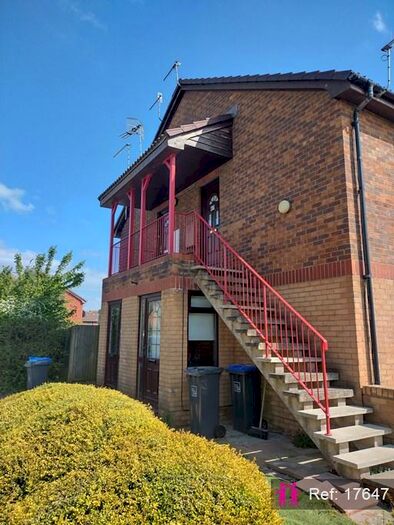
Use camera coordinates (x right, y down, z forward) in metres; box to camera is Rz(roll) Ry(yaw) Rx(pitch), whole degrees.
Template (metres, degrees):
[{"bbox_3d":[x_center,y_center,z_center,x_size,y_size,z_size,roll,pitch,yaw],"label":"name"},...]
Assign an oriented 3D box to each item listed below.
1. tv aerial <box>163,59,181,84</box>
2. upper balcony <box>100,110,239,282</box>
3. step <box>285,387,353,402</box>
[{"bbox_3d":[-0.721,-4.941,11.228,0.280,0.820,1.050,7,-13,-28],"label":"tv aerial"},{"bbox_3d":[-0.930,-1.276,9.622,1.480,3.200,4.200,7,-13,-30],"label":"upper balcony"},{"bbox_3d":[1.554,1.674,5.193,0.972,0.080,0.300,7,-13,-30],"label":"step"}]

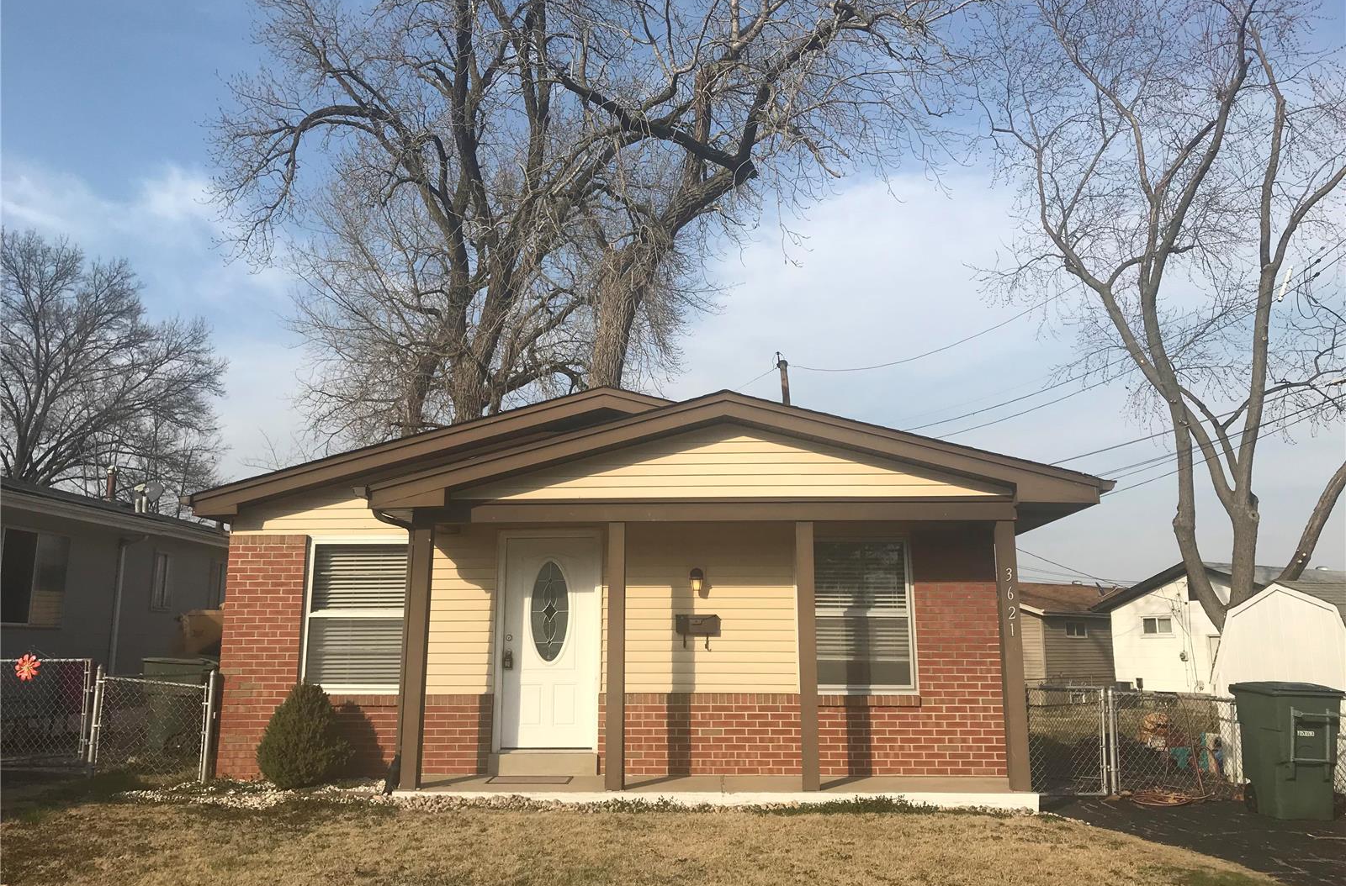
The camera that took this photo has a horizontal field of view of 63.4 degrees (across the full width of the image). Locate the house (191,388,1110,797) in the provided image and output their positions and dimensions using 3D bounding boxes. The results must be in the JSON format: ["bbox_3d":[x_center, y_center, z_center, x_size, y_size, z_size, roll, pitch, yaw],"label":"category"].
[{"bbox_3d":[-0.257,2.257,14.991,8.240,3.770,12.300,0,-11,2],"label":"house"}]

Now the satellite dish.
[{"bbox_3d":[-10.119,1.025,21.017,0.500,0.620,0.500,-1,-11,7],"label":"satellite dish"}]

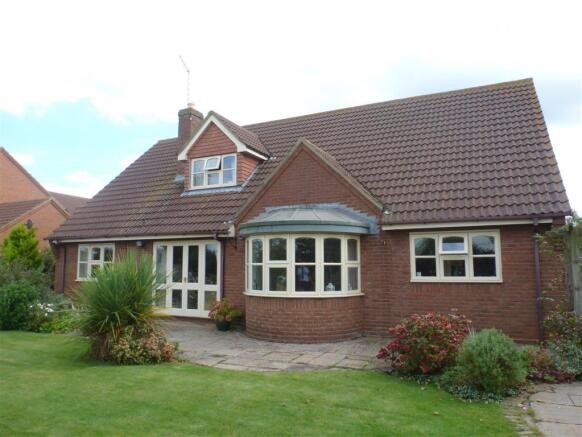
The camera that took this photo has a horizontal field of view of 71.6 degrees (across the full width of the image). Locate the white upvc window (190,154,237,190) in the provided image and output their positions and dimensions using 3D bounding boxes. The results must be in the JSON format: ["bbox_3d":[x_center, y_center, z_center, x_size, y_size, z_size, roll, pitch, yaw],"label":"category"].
[{"bbox_3d":[-2.427,-1.423,12.541,1.700,0.980,0.120,-3,-8,24],"label":"white upvc window"}]

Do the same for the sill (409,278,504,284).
[{"bbox_3d":[3.349,1.294,8.245,1.780,0.055,0.140,-3,-8,24],"label":"sill"}]

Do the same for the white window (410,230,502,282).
[{"bbox_3d":[3.377,0.792,8.361,1.760,1.040,0.120,-3,-8,24],"label":"white window"}]

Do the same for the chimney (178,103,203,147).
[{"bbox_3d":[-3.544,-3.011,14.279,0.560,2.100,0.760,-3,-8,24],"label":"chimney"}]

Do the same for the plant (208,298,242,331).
[{"bbox_3d":[-1.591,2.343,9.840,0.820,0.770,0.780,0,-7,0],"label":"plant"}]

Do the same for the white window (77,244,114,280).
[{"bbox_3d":[-6.075,1.369,12.609,1.600,1.100,0.110,-3,-8,24],"label":"white window"}]

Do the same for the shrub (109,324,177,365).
[{"bbox_3d":[-2.492,2.097,6.819,1.150,0.580,1.000,-3,-8,24],"label":"shrub"}]

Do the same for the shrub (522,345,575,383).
[{"bbox_3d":[3.616,2.025,5.675,0.630,0.450,0.520,-3,-8,24],"label":"shrub"}]

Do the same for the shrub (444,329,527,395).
[{"bbox_3d":[2.492,1.824,5.239,0.950,0.740,0.880,-3,-8,24],"label":"shrub"}]

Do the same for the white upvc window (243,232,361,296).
[{"bbox_3d":[0.110,1.054,9.190,2.750,1.340,1.060,-3,-8,24],"label":"white upvc window"}]

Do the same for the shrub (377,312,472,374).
[{"bbox_3d":[2.037,1.906,6.267,1.400,0.830,1.200,-3,-8,24],"label":"shrub"}]

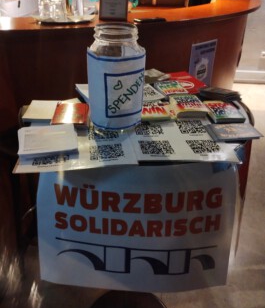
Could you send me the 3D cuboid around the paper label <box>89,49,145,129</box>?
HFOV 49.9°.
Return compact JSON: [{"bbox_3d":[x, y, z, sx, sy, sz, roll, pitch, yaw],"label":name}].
[{"bbox_3d":[-0.035,-0.146,0.625,0.120,0.155,0.118,1,32,-1],"label":"paper label"}]

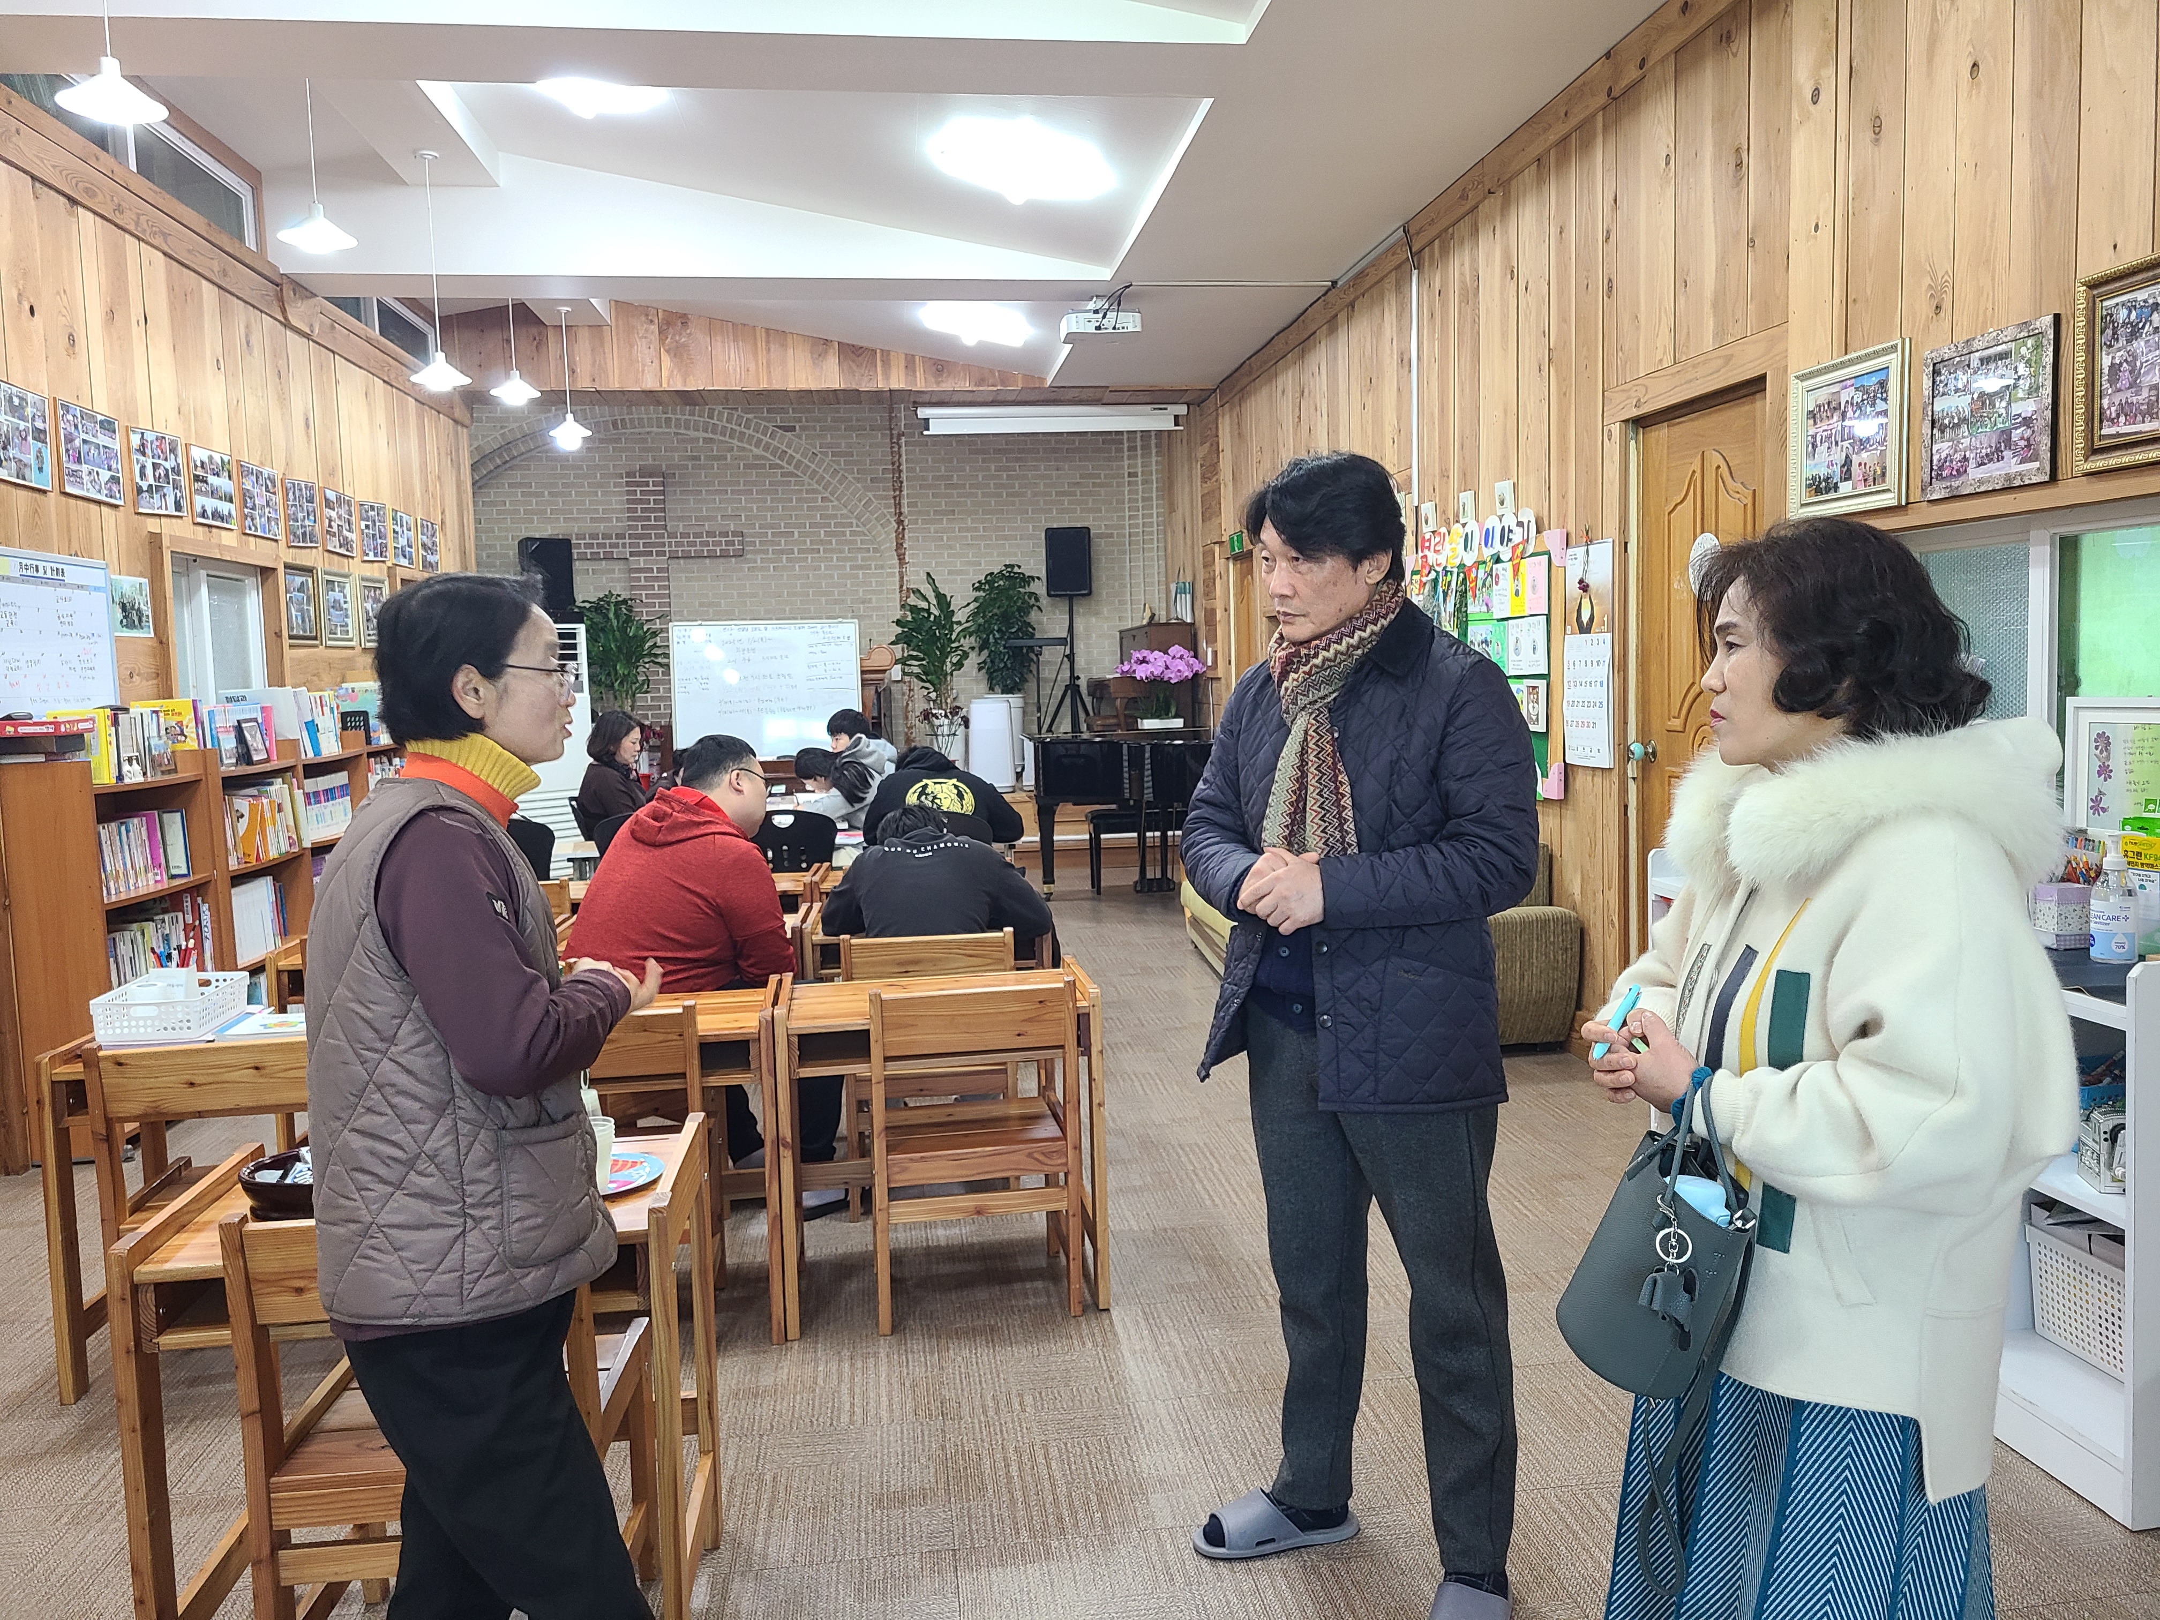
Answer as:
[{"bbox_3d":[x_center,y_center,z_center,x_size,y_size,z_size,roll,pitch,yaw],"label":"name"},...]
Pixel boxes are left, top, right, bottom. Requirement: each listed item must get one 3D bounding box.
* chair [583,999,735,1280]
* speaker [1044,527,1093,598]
[{"bbox_3d":[-1.041,0.771,3.554,0.450,0.755,0.430,-2,5,-10],"label":"chair"},{"bbox_3d":[-0.104,-1.920,12.670,0.355,0.537,0.330,-2,5,-5],"label":"speaker"}]

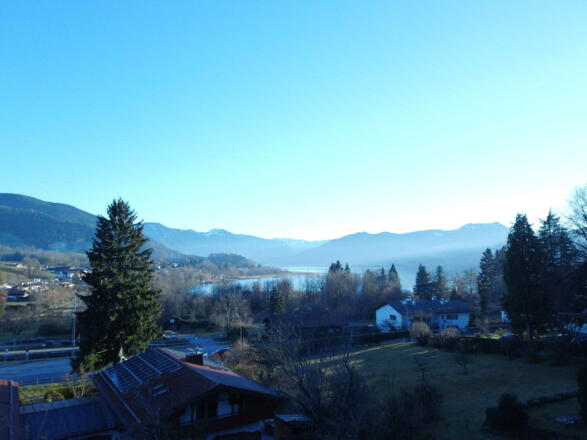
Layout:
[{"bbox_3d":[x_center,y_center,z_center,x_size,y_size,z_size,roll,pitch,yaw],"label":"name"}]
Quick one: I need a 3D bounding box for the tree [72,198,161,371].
[{"bbox_3d":[-24.098,9.637,60.354,11.500,25.400,11.500,2,-6,-21],"label":"tree"}]

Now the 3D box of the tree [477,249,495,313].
[{"bbox_3d":[58.254,19.545,133.742,5.460,21.760,5.460,-2,-6,23],"label":"tree"}]

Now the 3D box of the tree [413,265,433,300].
[{"bbox_3d":[42.843,23.742,146.397,6.640,17.830,6.640,-2,-6,16],"label":"tree"}]

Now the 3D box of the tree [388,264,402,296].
[{"bbox_3d":[36.173,24.973,156.325,5.140,18.290,5.140,-1,-6,13],"label":"tree"}]

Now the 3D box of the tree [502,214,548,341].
[{"bbox_3d":[49.601,12.423,94.243,9.620,27.360,9.620,-3,-6,27],"label":"tree"}]

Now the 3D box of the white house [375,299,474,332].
[{"bbox_3d":[33.164,24.557,113.631,19.890,6.120,13.440,2,-6,-18],"label":"white house"}]

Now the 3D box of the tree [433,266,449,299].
[{"bbox_3d":[50.138,24.474,150.345,5.630,17.130,5.630,-2,-6,18],"label":"tree"}]

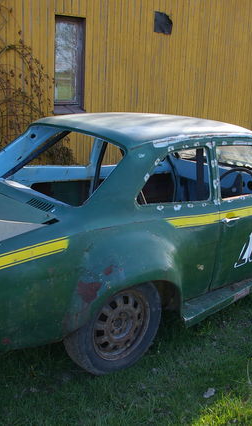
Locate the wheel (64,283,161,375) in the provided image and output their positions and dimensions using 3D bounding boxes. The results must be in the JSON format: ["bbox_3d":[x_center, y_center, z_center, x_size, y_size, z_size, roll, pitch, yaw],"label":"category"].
[{"bbox_3d":[-0.064,0.578,2.600,0.590,0.590,0.185,-9,20,-41],"label":"wheel"}]

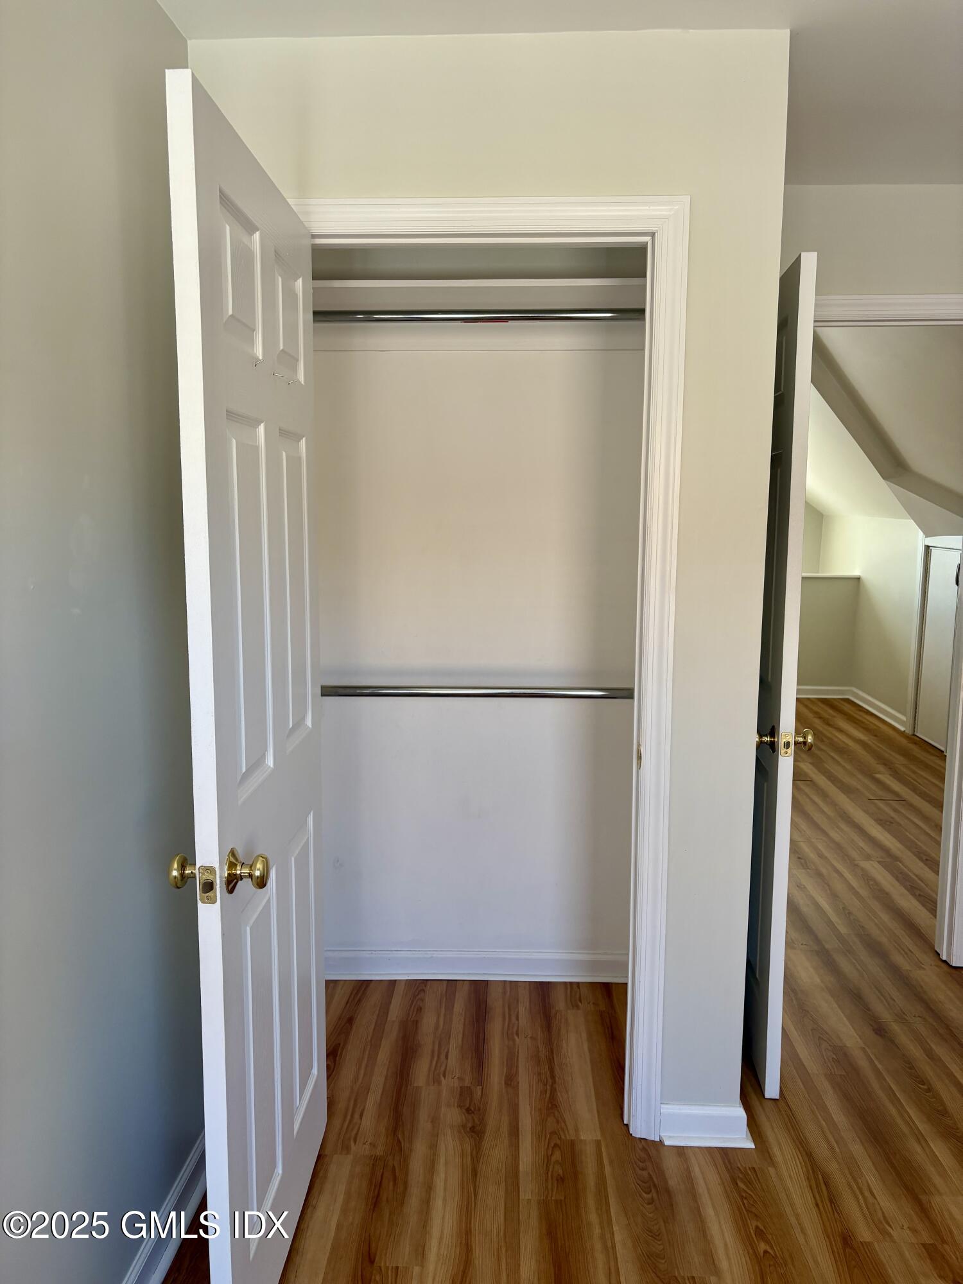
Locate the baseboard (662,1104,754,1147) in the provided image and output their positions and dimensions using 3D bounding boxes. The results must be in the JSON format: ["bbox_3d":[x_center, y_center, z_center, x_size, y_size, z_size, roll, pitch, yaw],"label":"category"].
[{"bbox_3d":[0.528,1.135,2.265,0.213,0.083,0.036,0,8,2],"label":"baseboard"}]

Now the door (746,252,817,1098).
[{"bbox_3d":[0.769,0.089,2.663,0.038,2.032,0.762,1,8,5],"label":"door"}]

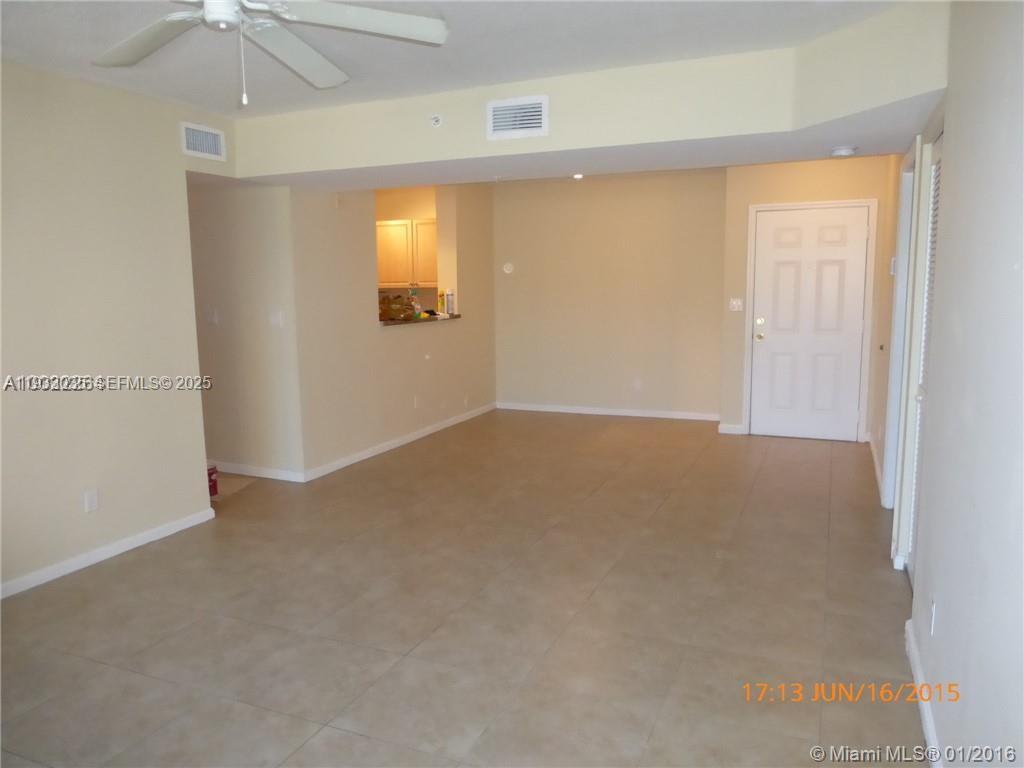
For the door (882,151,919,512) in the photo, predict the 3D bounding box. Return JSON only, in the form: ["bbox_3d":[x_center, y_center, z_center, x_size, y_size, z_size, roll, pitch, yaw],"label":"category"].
[{"bbox_3d":[2.249,-0.186,4.065,0.060,2.070,0.820,3,9,23],"label":"door"}]

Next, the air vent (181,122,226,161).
[{"bbox_3d":[-1.885,-1.490,4.373,0.030,0.195,0.350,3,9,23],"label":"air vent"}]

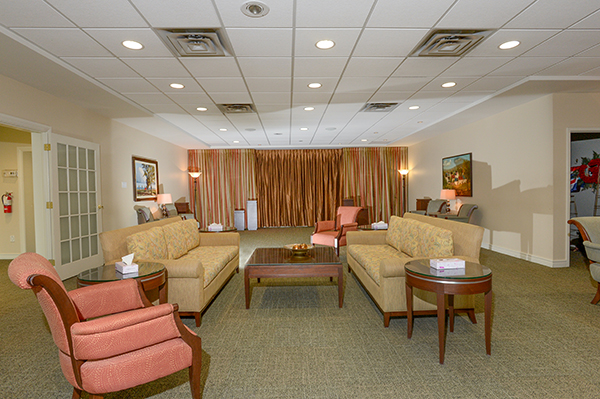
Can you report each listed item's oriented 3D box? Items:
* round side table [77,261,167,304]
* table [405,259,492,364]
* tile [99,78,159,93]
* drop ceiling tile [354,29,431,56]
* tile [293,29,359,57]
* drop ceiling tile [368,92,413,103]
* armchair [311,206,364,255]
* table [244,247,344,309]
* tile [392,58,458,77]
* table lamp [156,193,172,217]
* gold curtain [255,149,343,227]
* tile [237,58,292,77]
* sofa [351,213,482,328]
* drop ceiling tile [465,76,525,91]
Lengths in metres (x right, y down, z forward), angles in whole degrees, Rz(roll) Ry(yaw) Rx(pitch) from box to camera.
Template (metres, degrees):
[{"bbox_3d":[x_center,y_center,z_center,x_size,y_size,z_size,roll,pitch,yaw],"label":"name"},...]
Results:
[{"bbox_3d":[-1.380,0.871,2.509,0.605,0.610,0.605,-1,2,-2],"label":"round side table"},{"bbox_3d":[1.134,0.833,2.452,0.605,0.610,0.605,-1,2,-2],"label":"table"},{"bbox_3d":[-2.220,-1.514,4.185,0.605,0.025,0.600,-1,2,-2],"label":"tile"},{"bbox_3d":[0.858,-1.523,3.079,0.610,0.020,0.610,-1,2,-2],"label":"drop ceiling tile"},{"bbox_3d":[0.249,-1.513,3.064,0.600,0.030,0.600,-1,2,-2],"label":"tile"},{"bbox_3d":[1.398,-1.592,4.936,0.600,0.030,0.600,-1,2,-2],"label":"drop ceiling tile"},{"bbox_3d":[0.761,0.612,6.334,0.670,0.890,0.820,1,2,39],"label":"armchair"},{"bbox_3d":[-0.053,0.892,3.756,1.030,0.445,1.000,-1,2,0],"label":"table"},{"bbox_3d":[1.444,-1.553,3.719,0.600,0.030,0.600,-1,2,-2],"label":"tile"},{"bbox_3d":[-3.112,0.161,7.296,0.345,0.555,0.345,-1,2,-2],"label":"table lamp"},{"bbox_3d":[-0.020,-0.356,10.280,2.790,2.526,0.160,-1,2,-2],"label":"gold curtain"},{"bbox_3d":[-0.383,-1.524,3.645,0.610,0.020,0.610,-1,2,-2],"label":"tile"},{"bbox_3d":[1.174,0.681,3.836,0.940,0.880,1.950,-1,2,-2],"label":"sofa"},{"bbox_3d":[2.634,-1.578,4.321,0.605,0.025,0.600,-1,2,-2],"label":"drop ceiling tile"}]

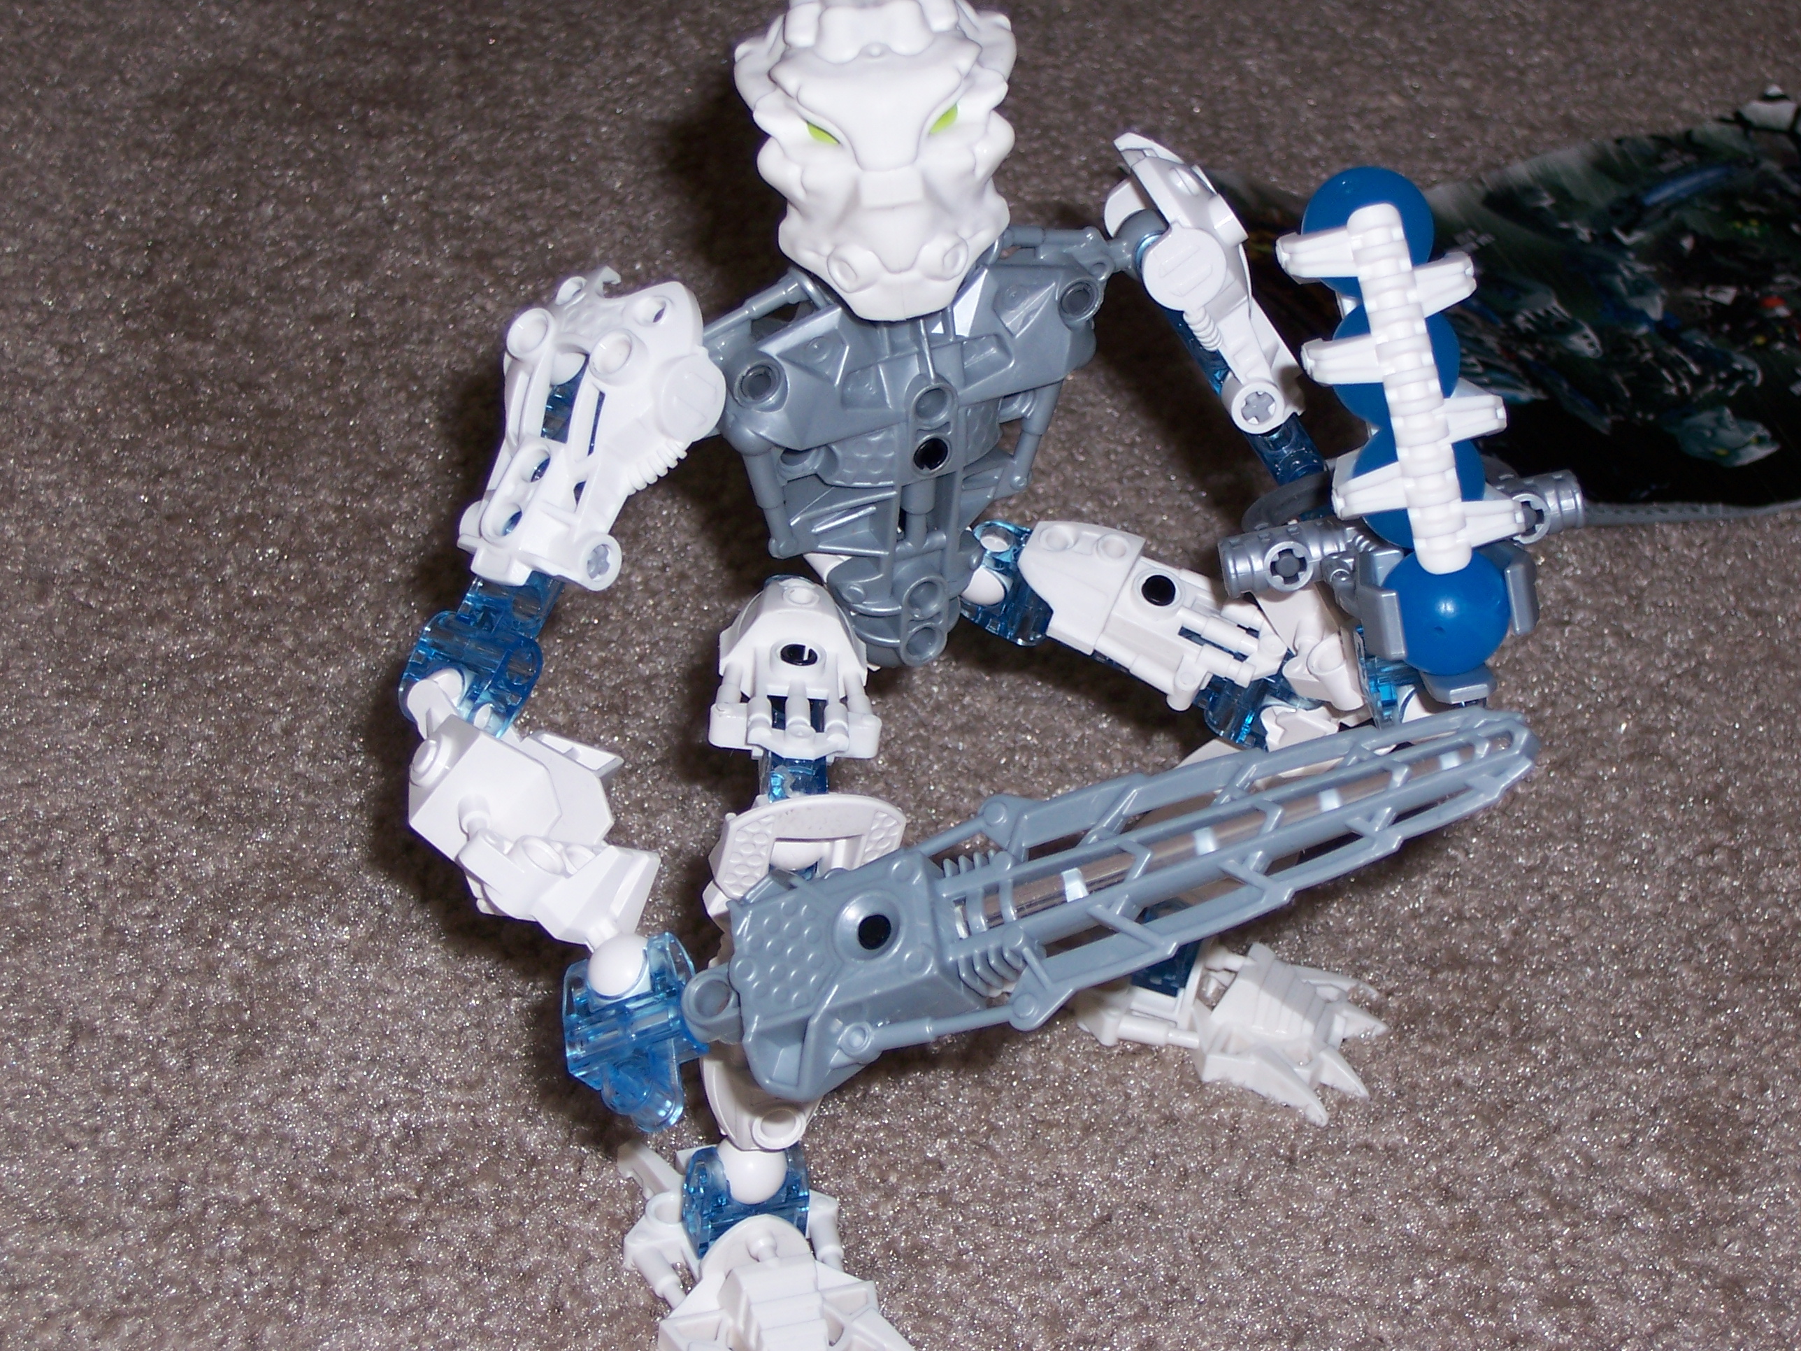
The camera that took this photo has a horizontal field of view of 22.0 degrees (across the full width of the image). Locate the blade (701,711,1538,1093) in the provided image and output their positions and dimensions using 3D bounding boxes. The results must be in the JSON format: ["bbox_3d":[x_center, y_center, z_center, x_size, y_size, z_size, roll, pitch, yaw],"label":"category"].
[{"bbox_3d":[0.026,0.026,0.592,0.118,0.015,0.027,-18,64,23],"label":"blade"}]

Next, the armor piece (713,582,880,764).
[{"bbox_3d":[-0.014,-0.001,0.612,0.023,0.012,0.036,0,33,0],"label":"armor piece"}]

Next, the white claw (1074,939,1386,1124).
[{"bbox_3d":[0.046,0.050,0.655,0.045,0.017,0.031,14,39,17],"label":"white claw"}]

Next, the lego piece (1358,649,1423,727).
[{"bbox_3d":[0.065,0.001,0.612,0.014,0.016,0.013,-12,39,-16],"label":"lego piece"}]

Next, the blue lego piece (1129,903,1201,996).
[{"bbox_3d":[0.037,0.038,0.650,0.012,0.015,0.015,14,39,17],"label":"blue lego piece"}]

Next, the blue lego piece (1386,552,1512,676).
[{"bbox_3d":[0.069,-0.009,0.588,0.017,0.017,0.017,0,37,0],"label":"blue lego piece"}]

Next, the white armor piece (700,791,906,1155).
[{"bbox_3d":[-0.013,0.039,0.614,0.026,0.048,0.021,6,37,-4],"label":"white armor piece"}]

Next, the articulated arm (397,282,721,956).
[{"bbox_3d":[-0.044,-0.009,0.610,0.042,0.094,0.035,-9,38,-12],"label":"articulated arm"}]

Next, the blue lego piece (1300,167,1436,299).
[{"bbox_3d":[0.059,-0.056,0.588,0.017,0.017,0.017,0,37,0],"label":"blue lego piece"}]

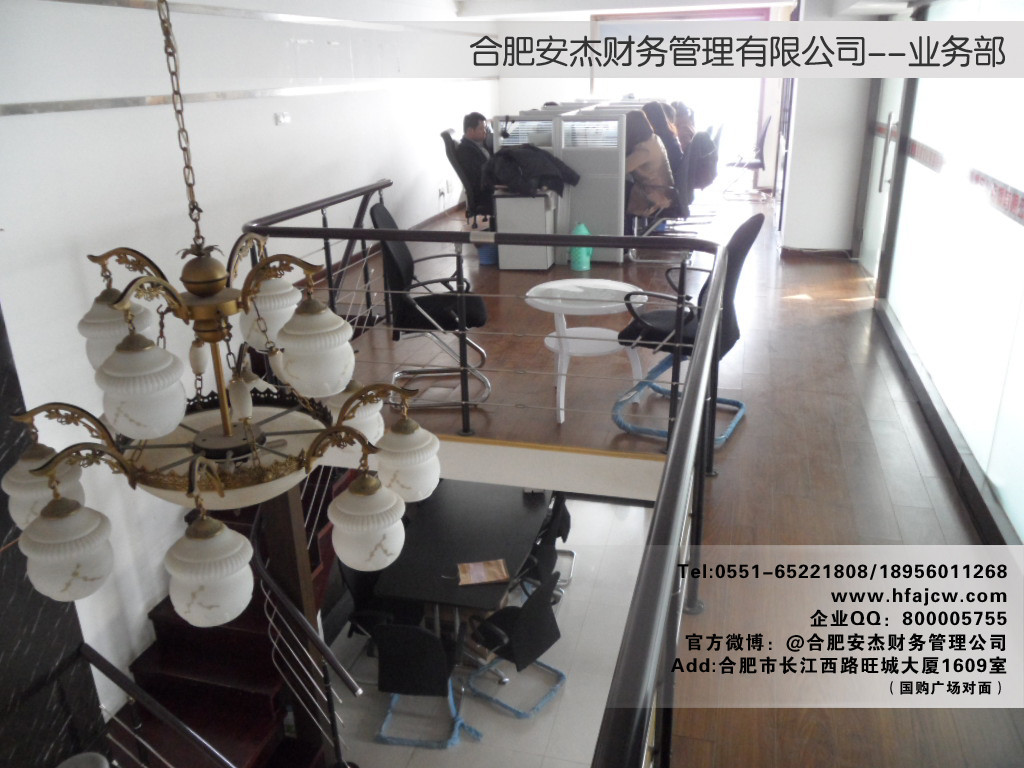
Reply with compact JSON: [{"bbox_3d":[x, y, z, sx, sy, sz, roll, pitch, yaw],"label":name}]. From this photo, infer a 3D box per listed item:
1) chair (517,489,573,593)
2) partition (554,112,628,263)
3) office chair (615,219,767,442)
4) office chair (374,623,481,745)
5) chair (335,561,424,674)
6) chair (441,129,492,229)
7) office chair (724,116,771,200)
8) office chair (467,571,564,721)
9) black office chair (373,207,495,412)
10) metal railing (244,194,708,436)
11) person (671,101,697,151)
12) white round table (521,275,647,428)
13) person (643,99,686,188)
[{"bbox_3d":[0.200,1.200,6.785,0.600,0.950,0.560,2,22,9],"label":"chair"},{"bbox_3d":[0.671,-1.656,6.832,0.631,1.225,0.060,4,22,15],"label":"partition"},{"bbox_3d":[0.839,-0.319,3.748,0.600,0.990,0.560,14,26,34],"label":"office chair"},{"bbox_3d":[-0.609,1.797,5.327,0.560,0.950,0.600,1,22,8],"label":"office chair"},{"bbox_3d":[-0.960,1.680,5.942,0.580,0.980,0.570,2,22,10],"label":"chair"},{"bbox_3d":[-0.377,-2.256,8.700,0.680,1.040,0.620,4,22,15],"label":"chair"},{"bbox_3d":[2.968,-2.846,9.995,0.580,0.970,0.560,4,22,15],"label":"office chair"},{"bbox_3d":[-0.007,1.688,5.556,0.600,0.950,0.560,12,25,32],"label":"office chair"},{"bbox_3d":[-0.411,-0.436,4.155,0.570,0.990,0.550,-2,22,1],"label":"black office chair"},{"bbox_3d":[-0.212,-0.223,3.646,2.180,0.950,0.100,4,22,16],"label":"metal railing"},{"bbox_3d":[1.821,-2.594,9.161,0.720,1.220,0.500,4,22,16],"label":"person"},{"bbox_3d":[0.371,-0.170,3.990,0.585,0.565,0.585,-2,22,1],"label":"white round table"},{"bbox_3d":[1.420,-2.116,7.907,0.720,1.270,0.500,4,22,16],"label":"person"}]

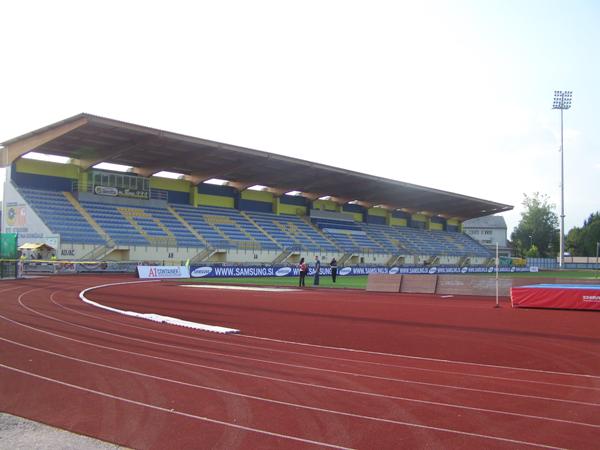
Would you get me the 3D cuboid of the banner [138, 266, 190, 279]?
[{"bbox_3d":[-11.175,3.878,54.396,0.300,0.970,5.500,-1,-4,36],"label":"banner"}]

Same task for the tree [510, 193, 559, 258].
[{"bbox_3d":[61.050,1.638,171.492,12.530,20.020,12.160,0,-3,20],"label":"tree"}]

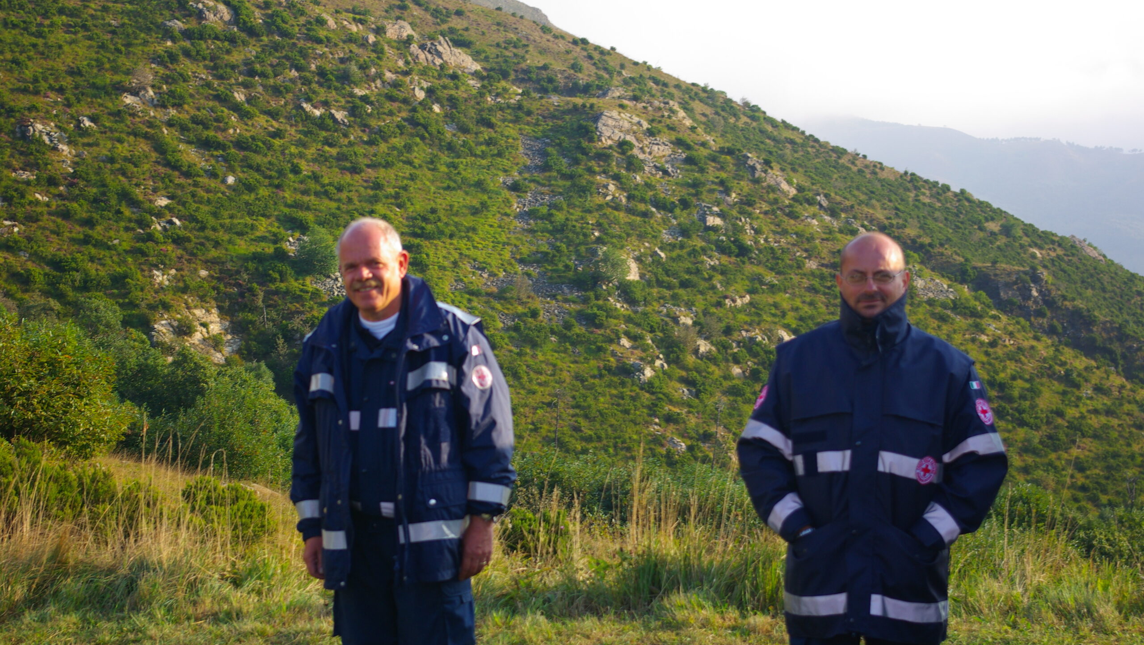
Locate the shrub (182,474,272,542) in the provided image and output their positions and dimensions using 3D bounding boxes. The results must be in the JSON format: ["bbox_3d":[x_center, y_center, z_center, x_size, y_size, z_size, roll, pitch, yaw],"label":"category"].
[{"bbox_3d":[-1.920,1.043,14.500,0.510,0.400,0.460,0,1,0],"label":"shrub"}]

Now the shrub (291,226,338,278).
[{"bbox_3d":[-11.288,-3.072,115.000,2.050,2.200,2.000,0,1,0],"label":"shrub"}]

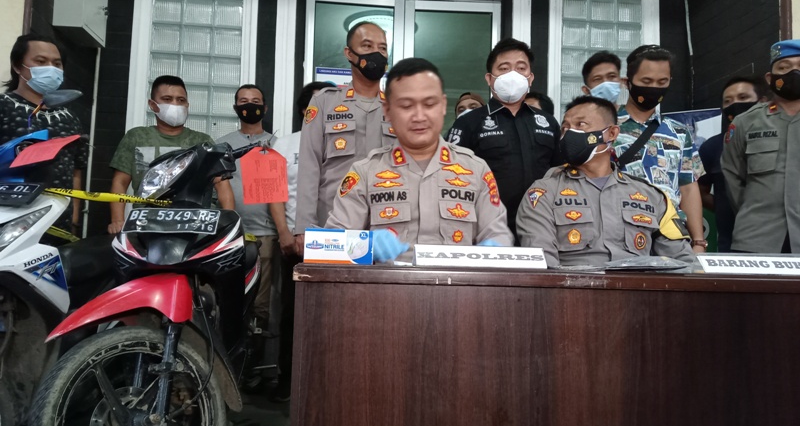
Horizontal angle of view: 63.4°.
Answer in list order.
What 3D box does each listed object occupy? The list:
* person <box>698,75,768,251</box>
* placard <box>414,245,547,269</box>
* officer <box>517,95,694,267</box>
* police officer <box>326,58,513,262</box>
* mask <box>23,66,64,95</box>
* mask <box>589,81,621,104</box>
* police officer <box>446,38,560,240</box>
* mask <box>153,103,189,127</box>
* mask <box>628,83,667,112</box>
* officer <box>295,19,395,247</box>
[{"bbox_3d":[1.521,0.200,2.840,0.500,1.628,0.320,0,-4,14],"label":"person"},{"bbox_3d":[0.187,0.103,1.500,0.305,0.050,0.050,1,-4,0],"label":"placard"},{"bbox_3d":[0.643,0.271,1.922,0.580,1.311,0.700,1,-4,8],"label":"officer"},{"bbox_3d":[0.048,0.226,1.820,0.560,1.361,0.680,1,-4,-3],"label":"police officer"},{"bbox_3d":[-1.402,-0.524,2.560,0.090,0.125,0.155,-2,-5,36],"label":"mask"},{"bbox_3d":[0.901,-0.526,2.850,0.150,0.120,0.085,1,-4,4],"label":"mask"},{"bbox_3d":[0.408,0.135,2.509,0.510,1.660,0.330,2,-4,-10],"label":"police officer"},{"bbox_3d":[-1.059,-0.452,3.000,0.155,0.120,0.090,4,-5,-34],"label":"mask"},{"bbox_3d":[0.952,-0.441,2.470,0.150,0.125,0.090,1,11,4],"label":"mask"},{"bbox_3d":[-0.174,0.085,2.606,0.530,1.747,0.330,2,-4,-14],"label":"officer"}]

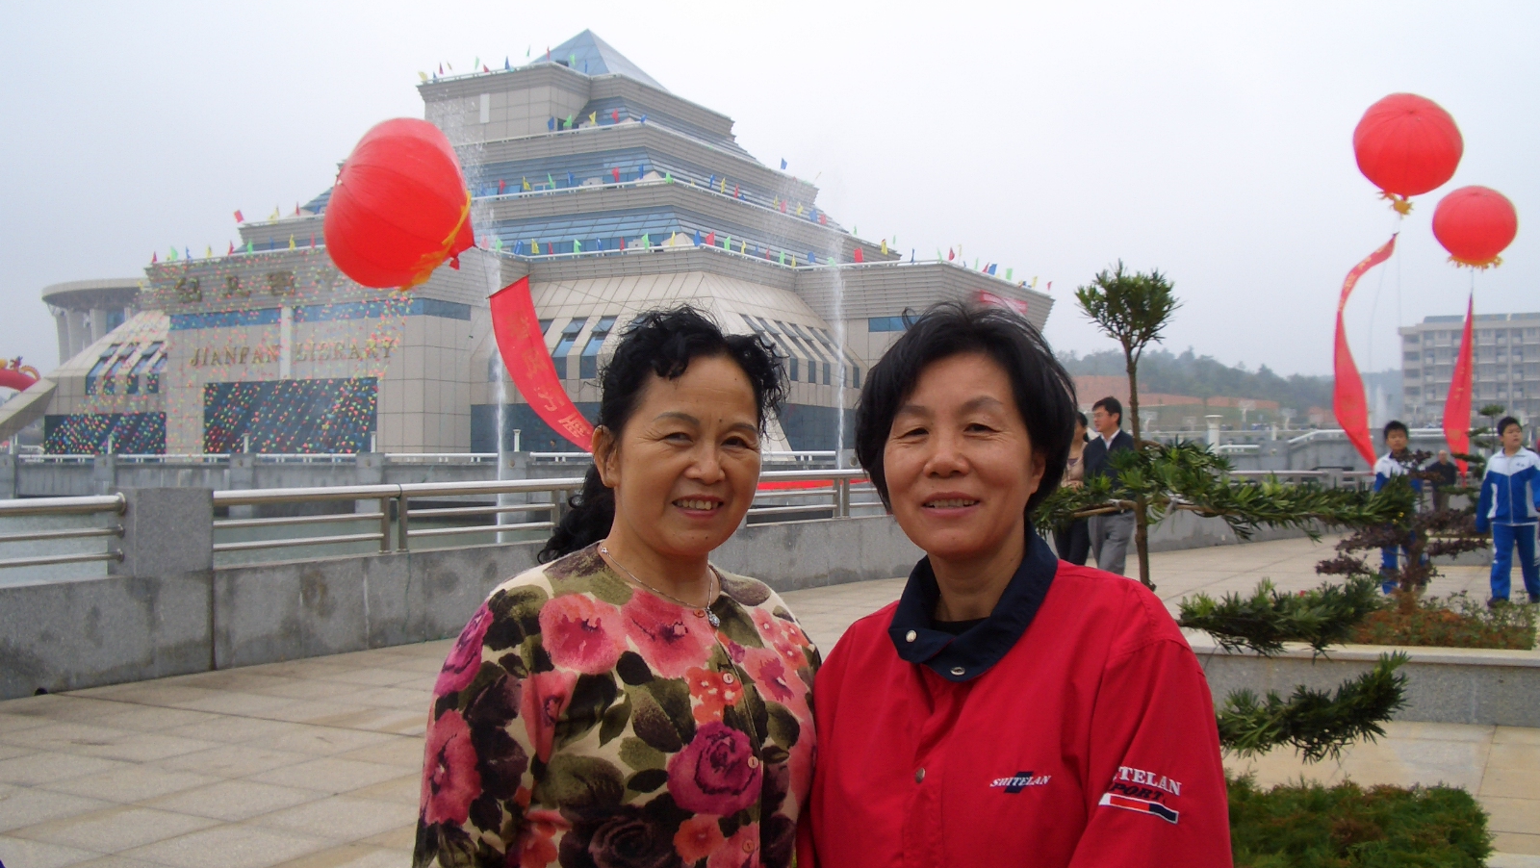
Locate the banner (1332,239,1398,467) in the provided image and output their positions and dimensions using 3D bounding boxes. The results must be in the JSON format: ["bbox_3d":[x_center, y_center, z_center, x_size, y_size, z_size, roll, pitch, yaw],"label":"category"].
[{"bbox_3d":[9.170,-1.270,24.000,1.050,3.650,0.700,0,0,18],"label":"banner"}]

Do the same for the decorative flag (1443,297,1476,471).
[{"bbox_3d":[12.165,-0.818,27.500,0.520,3.200,0.350,0,0,24],"label":"decorative flag"}]

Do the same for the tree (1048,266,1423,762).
[{"bbox_3d":[1.020,0.370,3.600,1.000,1.500,0.850,0,0,0],"label":"tree"}]

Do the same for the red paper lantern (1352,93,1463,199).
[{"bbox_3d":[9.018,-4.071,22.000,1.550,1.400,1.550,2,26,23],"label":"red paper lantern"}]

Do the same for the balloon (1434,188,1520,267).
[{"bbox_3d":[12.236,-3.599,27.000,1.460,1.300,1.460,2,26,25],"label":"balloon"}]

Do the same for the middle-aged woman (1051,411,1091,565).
[{"bbox_3d":[1.990,0.655,10.300,0.480,1.600,0.380,0,0,41],"label":"middle-aged woman"}]

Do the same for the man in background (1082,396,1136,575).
[{"bbox_3d":[2.180,0.610,10.000,0.540,1.700,0.420,0,0,37],"label":"man in background"}]

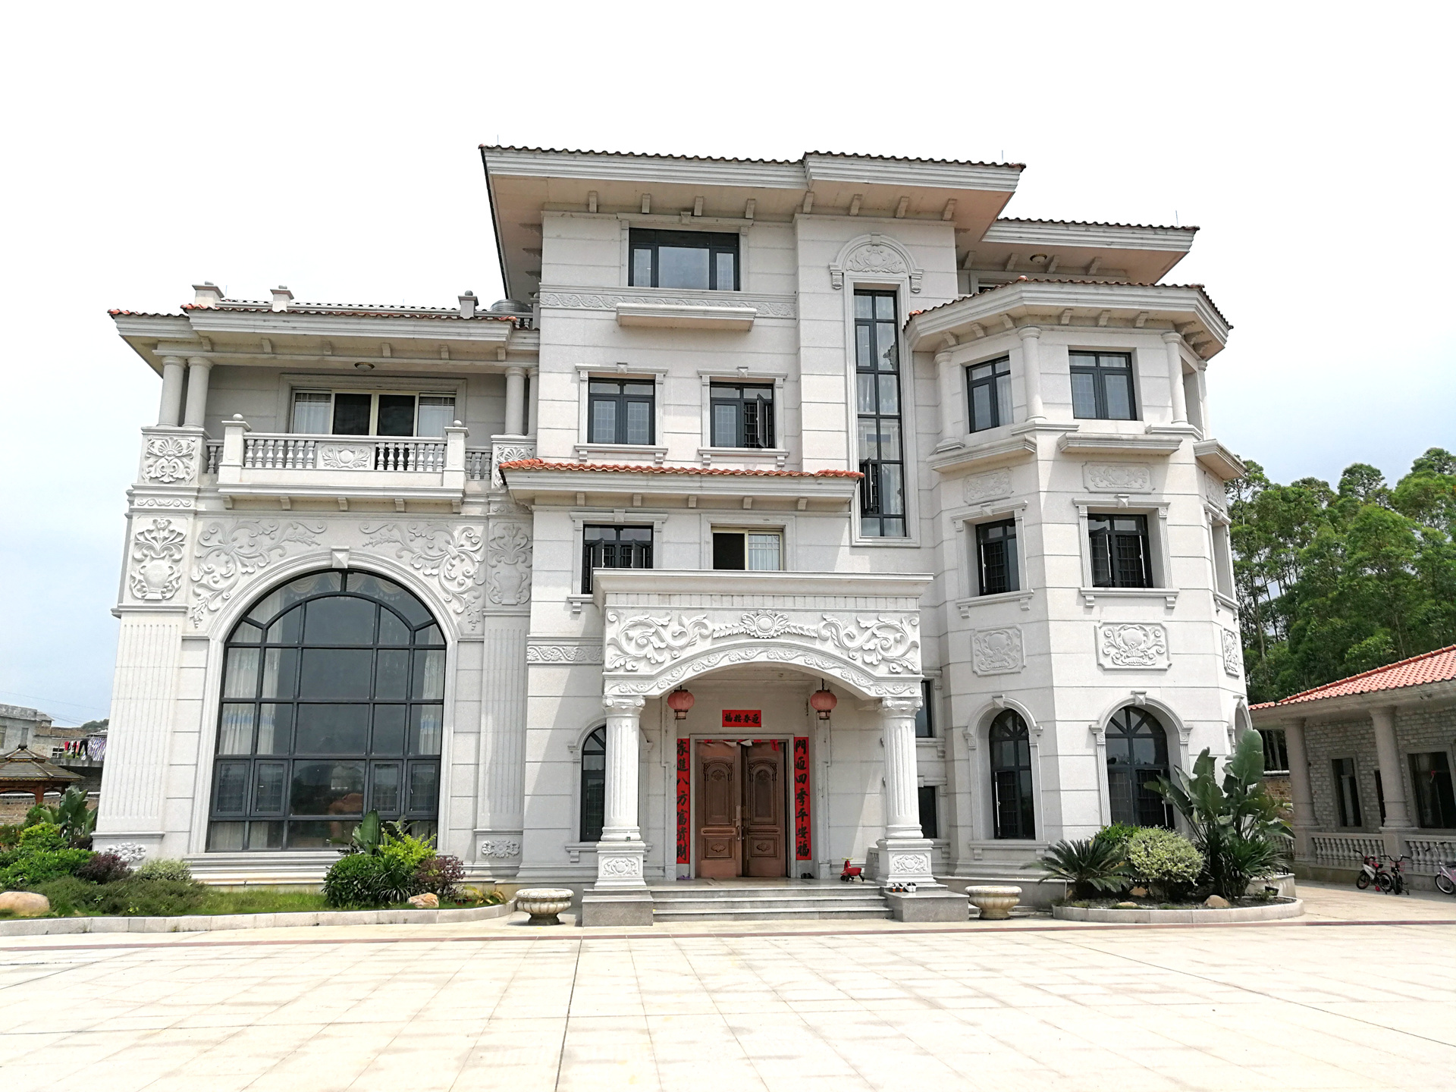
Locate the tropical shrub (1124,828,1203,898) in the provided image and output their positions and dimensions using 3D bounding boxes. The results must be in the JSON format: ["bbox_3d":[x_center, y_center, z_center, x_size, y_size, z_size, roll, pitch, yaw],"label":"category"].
[{"bbox_3d":[7.039,5.204,18.527,1.220,1.090,1.150,1,-13,-6],"label":"tropical shrub"}]

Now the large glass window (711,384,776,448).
[{"bbox_3d":[0.306,-2.760,24.248,1.380,1.520,0.150,1,-13,-6],"label":"large glass window"}]

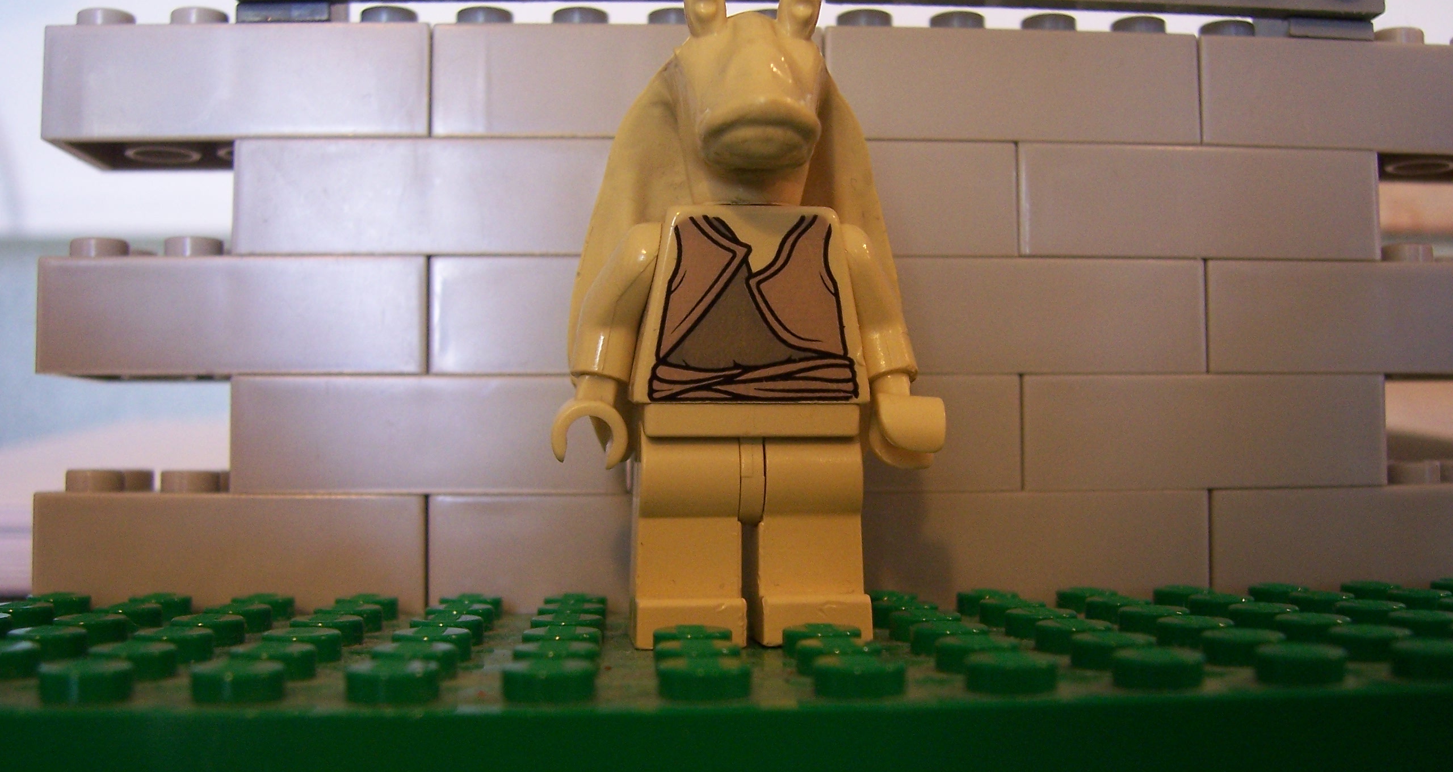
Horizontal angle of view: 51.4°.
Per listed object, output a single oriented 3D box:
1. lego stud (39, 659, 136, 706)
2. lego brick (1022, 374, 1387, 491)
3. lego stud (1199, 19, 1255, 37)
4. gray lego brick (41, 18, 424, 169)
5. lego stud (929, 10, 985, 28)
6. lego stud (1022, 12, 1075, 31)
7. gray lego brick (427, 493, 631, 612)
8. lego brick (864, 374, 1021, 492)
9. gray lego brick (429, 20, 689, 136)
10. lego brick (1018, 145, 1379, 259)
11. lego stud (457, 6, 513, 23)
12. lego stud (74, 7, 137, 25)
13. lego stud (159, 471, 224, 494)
[{"bbox_3d":[-0.033,0.015,0.077,0.005,0.002,0.005,0,-3,-3],"label":"lego stud"},{"bbox_3d":[0.040,0.004,0.134,0.032,0.010,0.016,0,-3,-3],"label":"lego brick"},{"bbox_3d":[0.043,-0.030,0.131,0.005,0.002,0.005,0,-3,-3],"label":"lego stud"},{"bbox_3d":[-0.040,-0.025,0.131,0.032,0.010,0.016,0,-2,-3],"label":"gray lego brick"},{"bbox_3d":[0.020,-0.031,0.130,0.005,0.002,0.005,0,-2,-3],"label":"lego stud"},{"bbox_3d":[0.028,-0.030,0.130,0.005,0.002,0.005,0,-3,-3],"label":"lego stud"},{"bbox_3d":[-0.008,0.014,0.131,0.032,0.010,0.016,0,-3,-3],"label":"gray lego brick"},{"bbox_3d":[0.008,0.004,0.132,0.032,0.010,0.016,0,-2,-3],"label":"lego brick"},{"bbox_3d":[-0.009,-0.025,0.132,0.032,0.010,0.016,0,-2,-3],"label":"gray lego brick"},{"bbox_3d":[0.040,-0.015,0.135,0.032,0.010,0.016,0,-2,-3],"label":"lego brick"},{"bbox_3d":[-0.021,-0.031,0.128,0.005,0.002,0.005,0,-3,-3],"label":"lego stud"},{"bbox_3d":[-0.052,-0.030,0.126,0.005,0.002,0.005,0,-2,-3],"label":"lego stud"},{"bbox_3d":[-0.044,0.008,0.125,0.005,0.002,0.005,0,-2,-3],"label":"lego stud"}]

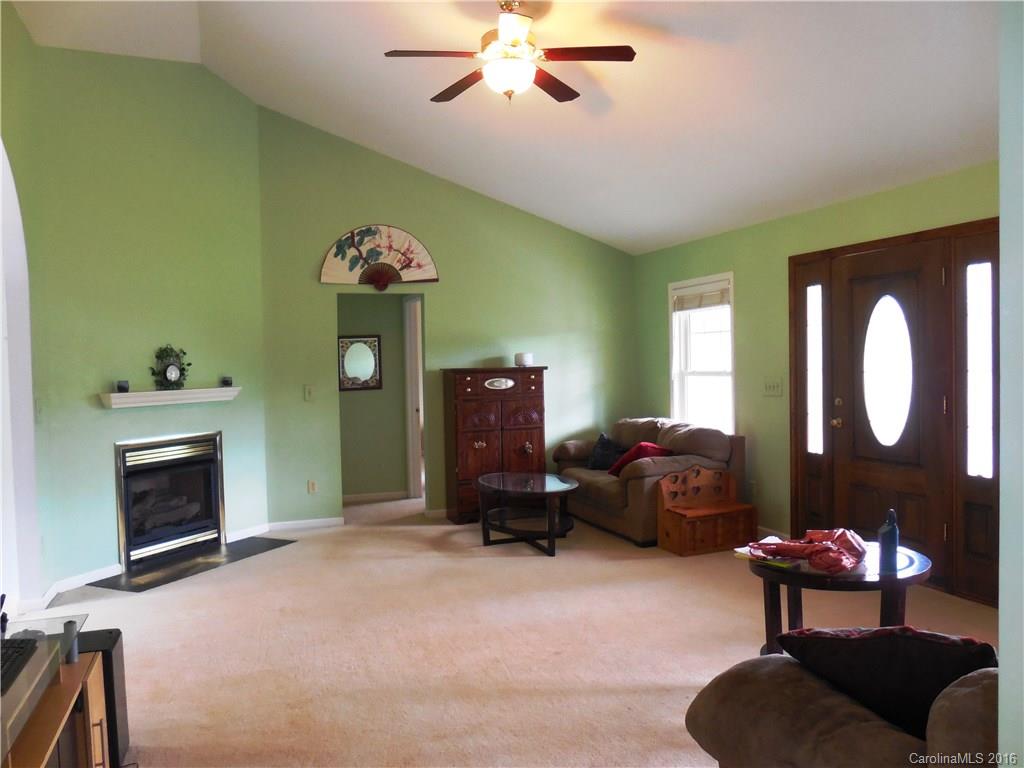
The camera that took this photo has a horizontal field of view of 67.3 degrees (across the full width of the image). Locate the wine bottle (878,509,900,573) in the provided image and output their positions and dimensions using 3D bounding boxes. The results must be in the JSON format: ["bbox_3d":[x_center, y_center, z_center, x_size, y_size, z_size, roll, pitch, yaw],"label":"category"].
[{"bbox_3d":[1.599,0.661,3.254,0.085,0.262,0.085,0,2,26],"label":"wine bottle"}]

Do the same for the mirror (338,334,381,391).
[{"bbox_3d":[-1.531,-0.209,7.783,0.440,0.555,0.030,-2,2,-22],"label":"mirror"}]

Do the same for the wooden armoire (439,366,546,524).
[{"bbox_3d":[-0.155,0.534,7.070,0.900,1.360,0.470,-2,2,-22],"label":"wooden armoire"}]

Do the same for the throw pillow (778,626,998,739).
[{"bbox_3d":[0.884,0.714,1.820,0.450,0.420,0.150,-1,35,12],"label":"throw pillow"}]

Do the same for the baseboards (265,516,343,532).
[{"bbox_3d":[-1.765,1.205,6.635,0.637,0.075,0.016,-2,2,-21],"label":"baseboards"}]

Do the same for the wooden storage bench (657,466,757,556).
[{"bbox_3d":[1.462,0.921,5.725,0.670,0.590,0.330,-2,2,-22],"label":"wooden storage bench"}]

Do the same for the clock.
[{"bbox_3d":[-2.447,-0.118,5.516,0.100,0.330,0.310,0,2,24],"label":"clock"}]

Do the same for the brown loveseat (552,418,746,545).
[{"bbox_3d":[1.086,0.766,6.660,1.020,0.870,1.620,-2,2,-22],"label":"brown loveseat"}]

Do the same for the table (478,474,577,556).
[{"bbox_3d":[0.126,1.000,6.016,0.720,0.470,1.050,-2,2,-22],"label":"table"}]

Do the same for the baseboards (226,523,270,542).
[{"bbox_3d":[-2.182,1.230,6.360,0.020,0.080,0.490,0,2,23],"label":"baseboards"}]

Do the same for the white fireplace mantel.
[{"bbox_3d":[-2.424,0.095,5.567,0.130,0.095,1.170,0,2,24],"label":"white fireplace mantel"}]

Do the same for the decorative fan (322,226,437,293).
[{"bbox_3d":[-1.154,-1.117,6.804,1.055,0.583,0.040,-2,2,-21],"label":"decorative fan"}]

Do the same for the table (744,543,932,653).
[{"bbox_3d":[1.463,1.033,3.459,0.748,0.490,0.748,-2,2,-21],"label":"table"}]

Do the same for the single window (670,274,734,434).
[{"bbox_3d":[1.670,-0.112,6.741,0.100,1.620,0.925,-2,2,-22],"label":"single window"}]

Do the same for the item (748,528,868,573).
[{"bbox_3d":[1.327,0.735,3.479,0.490,0.110,0.330,0,2,14],"label":"item"}]

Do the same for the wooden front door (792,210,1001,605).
[{"bbox_3d":[2.425,0.144,4.947,0.120,2.140,1.680,-2,2,-22],"label":"wooden front door"}]

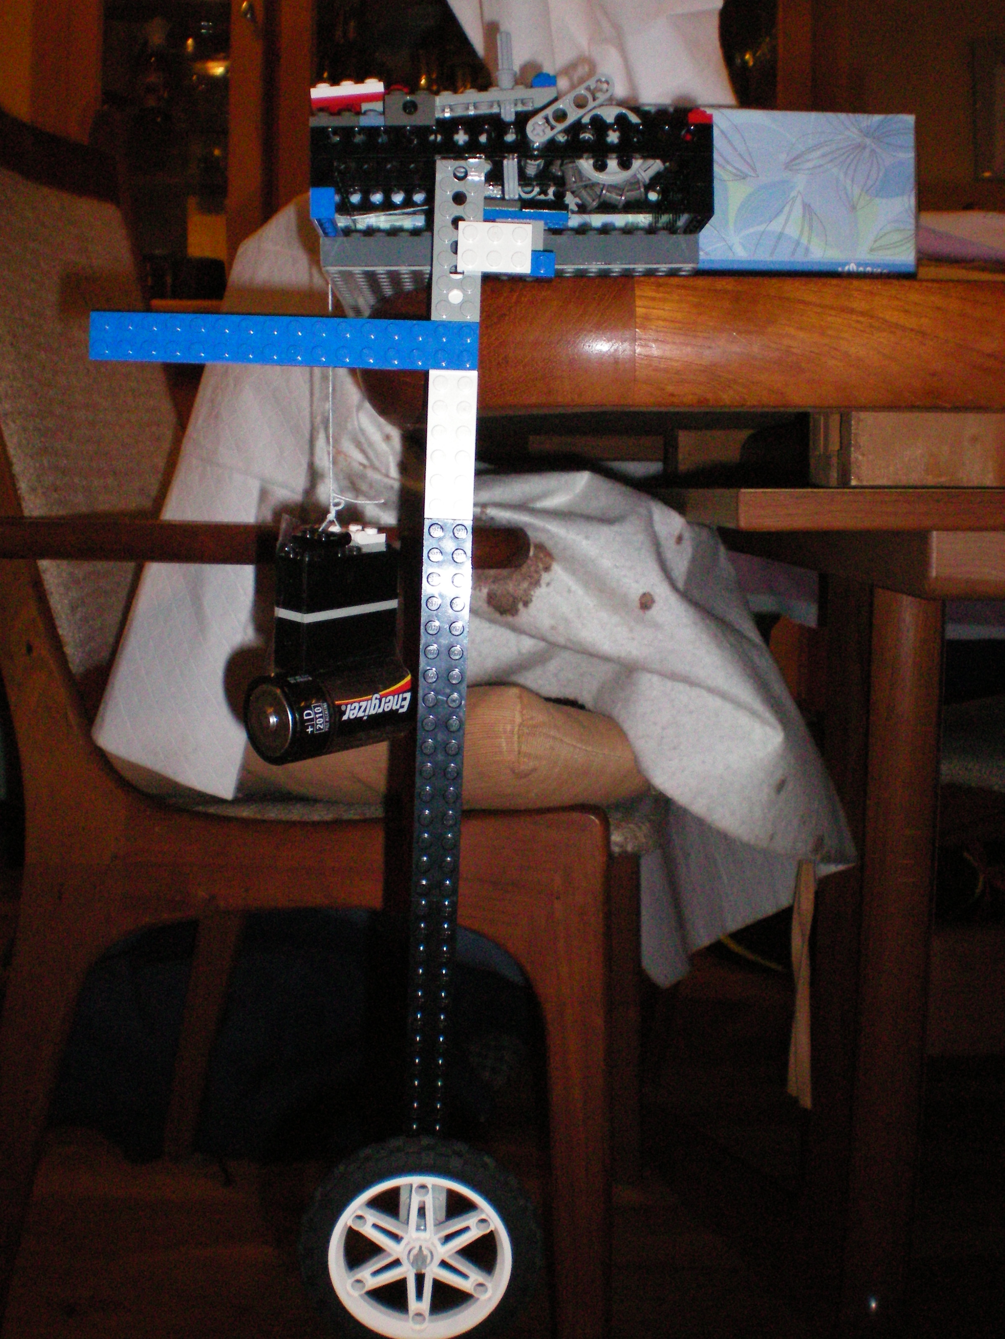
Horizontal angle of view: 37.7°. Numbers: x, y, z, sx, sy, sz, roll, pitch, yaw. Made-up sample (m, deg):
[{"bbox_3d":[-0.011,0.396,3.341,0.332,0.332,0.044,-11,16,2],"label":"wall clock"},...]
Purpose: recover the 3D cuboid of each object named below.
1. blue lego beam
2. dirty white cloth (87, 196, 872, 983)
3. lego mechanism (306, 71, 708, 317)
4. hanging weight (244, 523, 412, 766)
[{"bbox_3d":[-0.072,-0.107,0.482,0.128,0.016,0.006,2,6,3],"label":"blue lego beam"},{"bbox_3d":[-0.020,-0.059,1.160,0.560,0.570,0.360,0,6,0],"label":"dirty white cloth"},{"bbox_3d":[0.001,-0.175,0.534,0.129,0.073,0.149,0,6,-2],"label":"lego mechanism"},{"bbox_3d":[-0.062,-0.009,0.552,0.034,0.083,0.060,13,16,39],"label":"hanging weight"}]

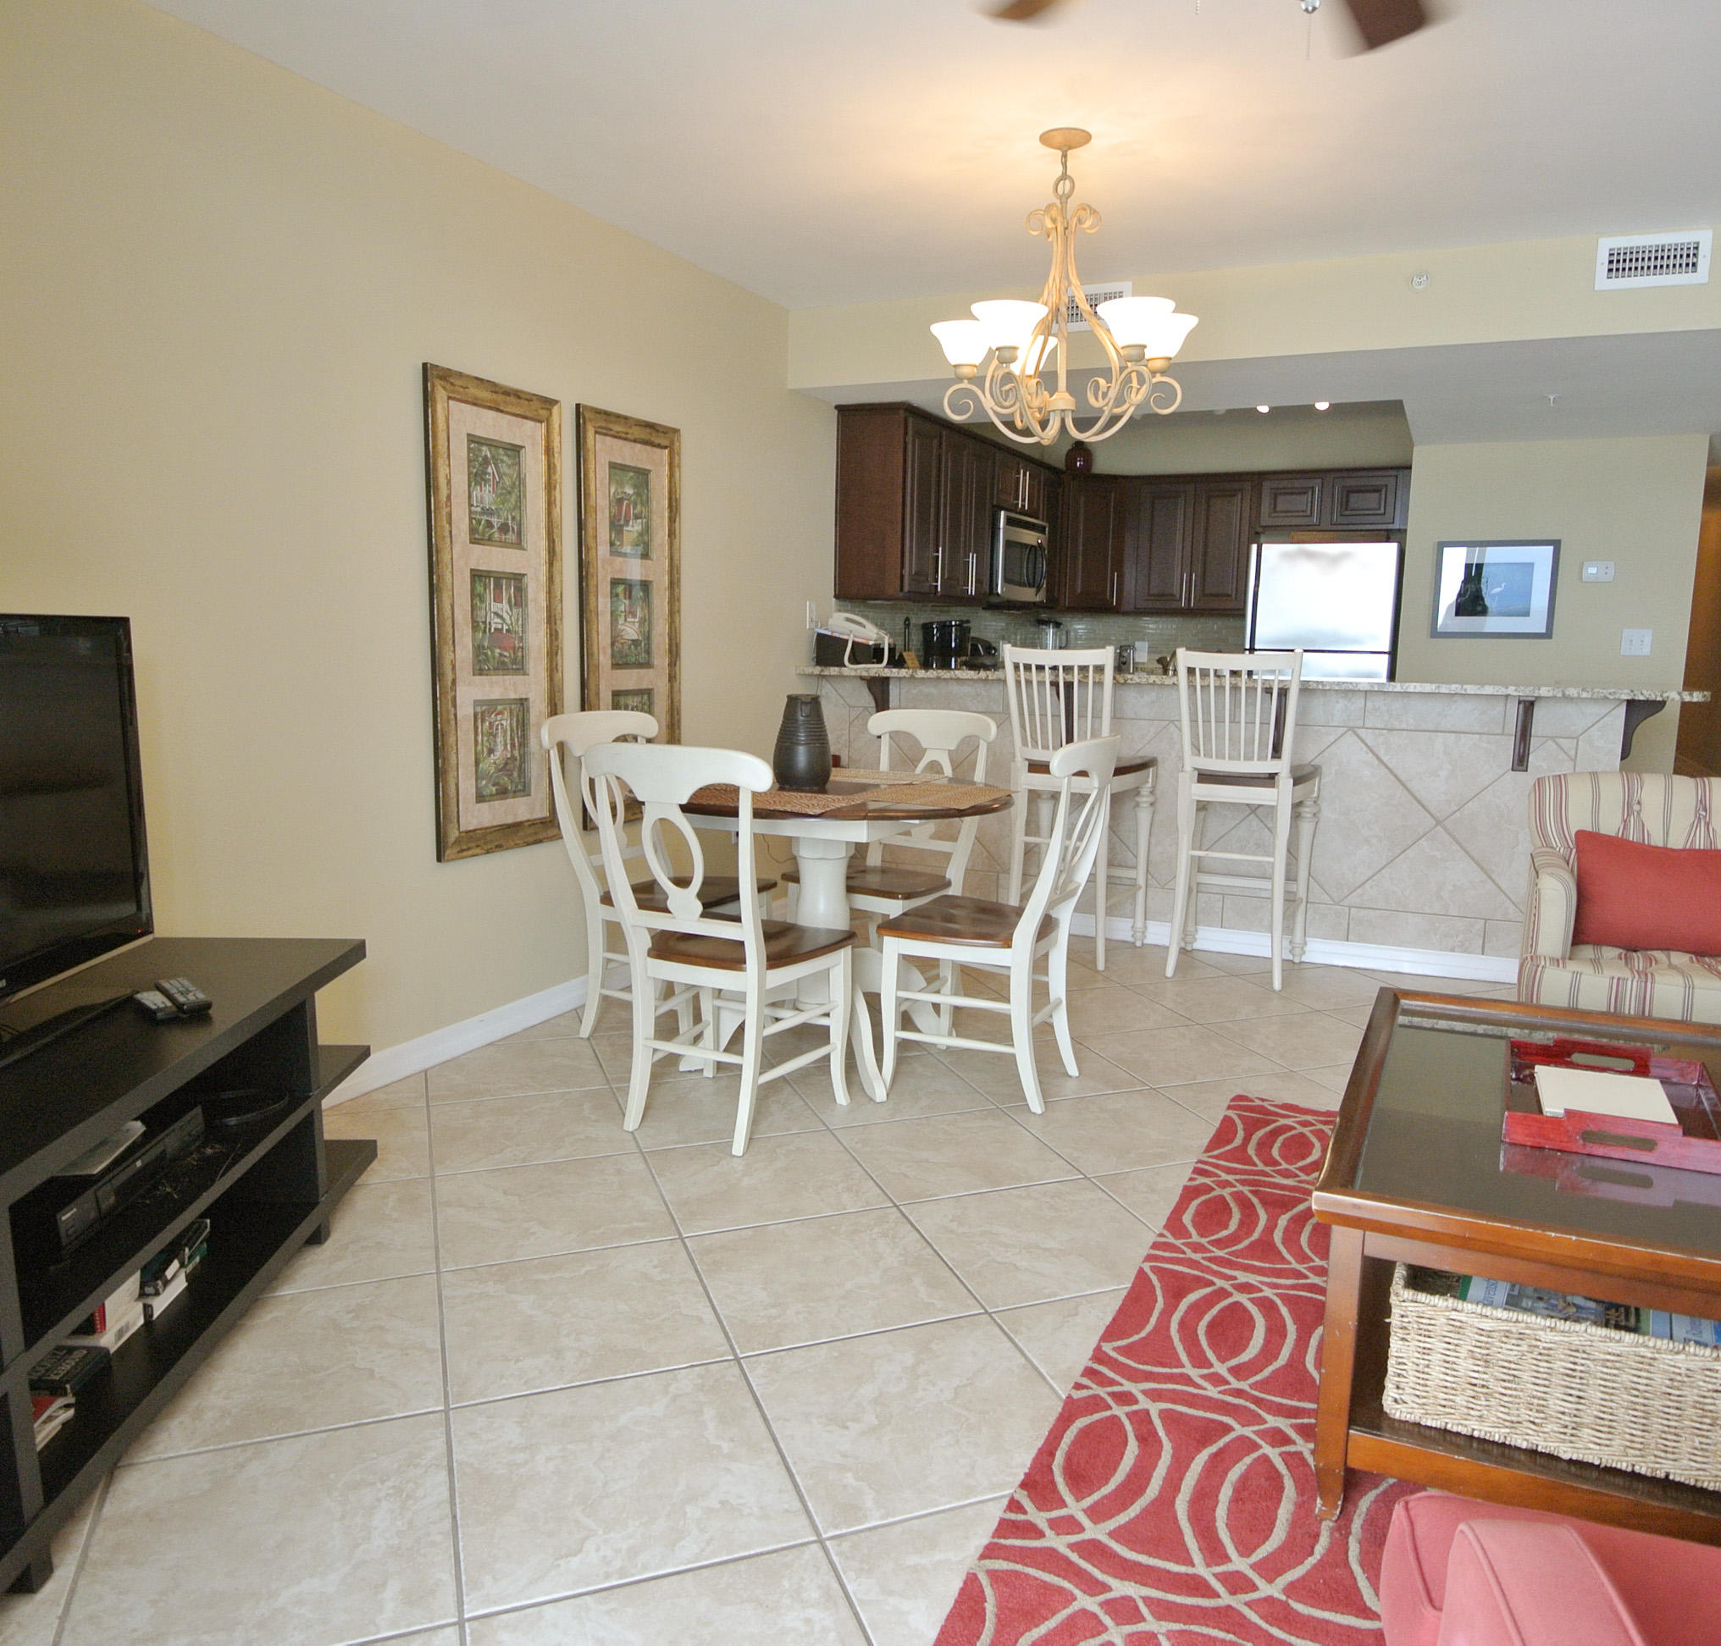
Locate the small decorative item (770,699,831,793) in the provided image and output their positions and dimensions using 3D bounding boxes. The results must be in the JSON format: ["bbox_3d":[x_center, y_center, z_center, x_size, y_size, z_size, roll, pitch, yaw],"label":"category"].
[{"bbox_3d":[-0.172,-0.231,3.619,0.170,0.275,0.170,1,8,0],"label":"small decorative item"}]

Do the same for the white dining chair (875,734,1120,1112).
[{"bbox_3d":[0.363,0.245,3.370,0.535,0.960,0.485,5,8,27],"label":"white dining chair"}]

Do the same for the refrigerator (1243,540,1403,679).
[{"bbox_3d":[2.626,-0.668,7.051,0.756,1.760,0.760,4,8,24],"label":"refrigerator"}]

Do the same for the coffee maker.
[{"bbox_3d":[0.438,-0.865,6.306,0.220,0.340,0.190,4,8,24],"label":"coffee maker"}]

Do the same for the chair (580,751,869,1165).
[{"bbox_3d":[-0.314,0.258,3.013,0.490,0.950,0.510,5,9,27],"label":"chair"}]

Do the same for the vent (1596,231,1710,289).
[{"bbox_3d":[2.582,-1.831,3.999,0.325,0.165,0.030,4,8,24],"label":"vent"}]

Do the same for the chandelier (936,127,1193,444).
[{"bbox_3d":[0.505,-1.344,3.113,0.650,0.750,0.650,4,8,24],"label":"chandelier"}]

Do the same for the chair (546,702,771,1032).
[{"bbox_3d":[-0.564,0.164,3.648,0.520,0.960,0.490,4,8,21],"label":"chair"}]

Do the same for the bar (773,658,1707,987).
[{"bbox_3d":[1.321,-0.036,4.918,3.320,1.090,0.550,4,8,24],"label":"bar"}]

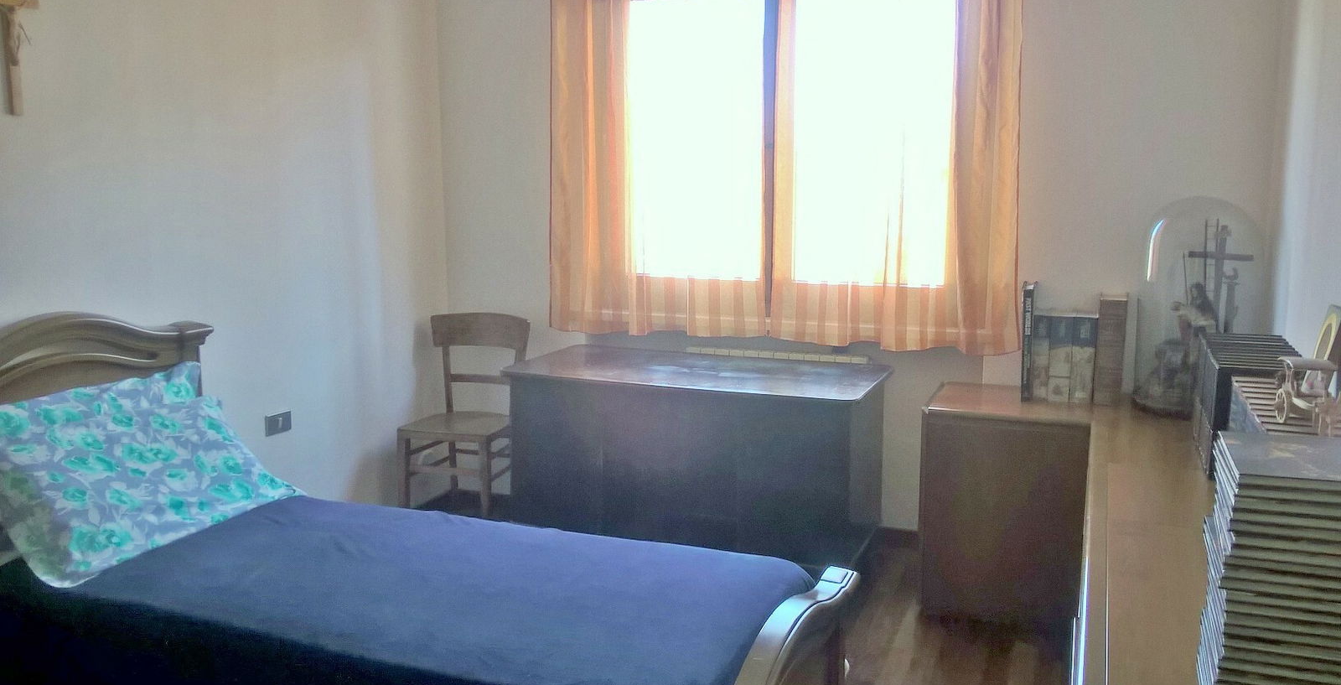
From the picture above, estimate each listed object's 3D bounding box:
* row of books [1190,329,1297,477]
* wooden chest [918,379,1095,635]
[{"bbox_3d":[1.610,0.164,2.971,0.234,0.282,0.638,4,10,22],"label":"row of books"},{"bbox_3d":[1.125,0.540,3.585,0.501,0.696,0.453,3,10,22],"label":"wooden chest"}]

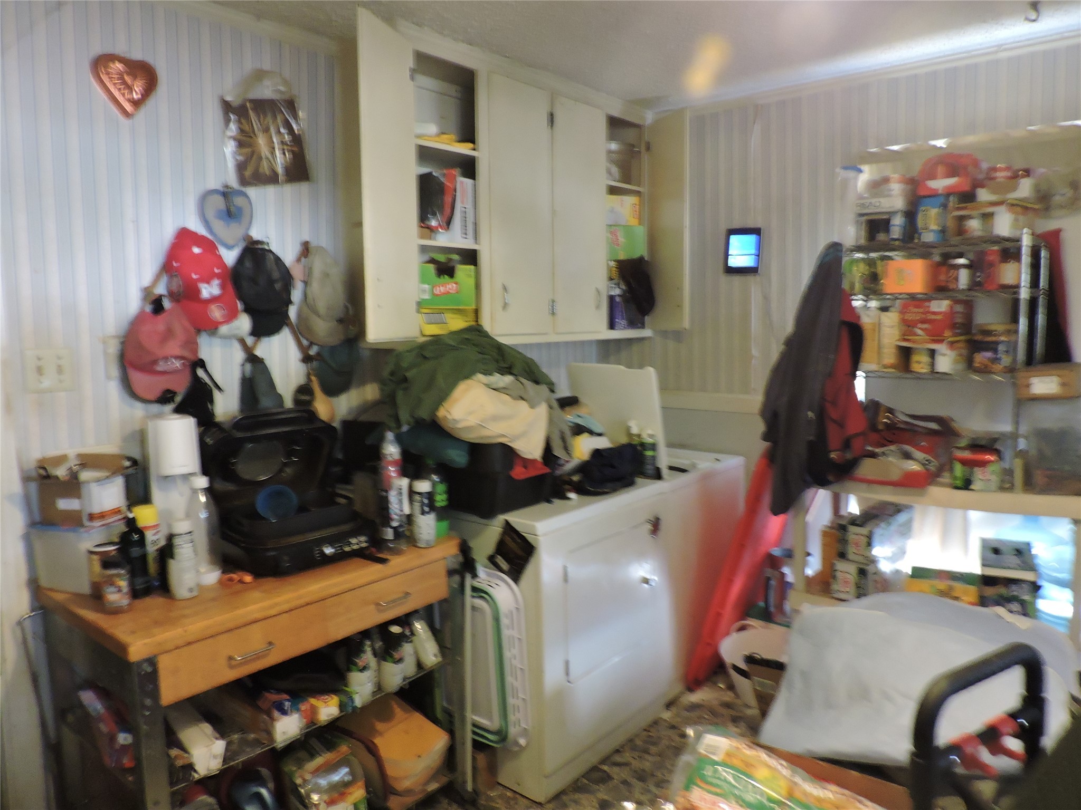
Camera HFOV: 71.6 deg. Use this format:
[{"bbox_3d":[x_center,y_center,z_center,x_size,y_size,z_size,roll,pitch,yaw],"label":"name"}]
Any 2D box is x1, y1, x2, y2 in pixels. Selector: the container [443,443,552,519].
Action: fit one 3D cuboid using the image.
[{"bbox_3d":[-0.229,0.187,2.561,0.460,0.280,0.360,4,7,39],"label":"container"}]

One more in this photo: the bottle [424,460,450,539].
[{"bbox_3d":[-0.323,0.281,2.309,0.083,0.250,0.083,-1,6,0],"label":"bottle"}]

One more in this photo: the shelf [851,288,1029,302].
[{"bbox_3d":[1.417,-0.374,2.614,0.545,0.033,0.350,6,9,40],"label":"shelf"}]

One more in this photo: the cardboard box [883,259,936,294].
[{"bbox_3d":[1.327,-0.456,2.694,0.141,0.114,0.146,5,8,40],"label":"cardboard box"}]

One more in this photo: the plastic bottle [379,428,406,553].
[{"bbox_3d":[-0.429,0.251,2.157,0.075,0.345,0.075,-1,6,0],"label":"plastic bottle"}]

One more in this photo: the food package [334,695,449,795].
[{"bbox_3d":[-0.487,1.129,2.482,0.370,0.135,0.230,6,9,40],"label":"food package"}]

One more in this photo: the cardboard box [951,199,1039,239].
[{"bbox_3d":[1.568,-0.624,2.593,0.260,0.113,0.176,-6,8,-39],"label":"cardboard box"}]

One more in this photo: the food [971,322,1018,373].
[{"bbox_3d":[1.483,-0.180,2.448,0.130,0.155,0.130,6,9,40],"label":"food"}]

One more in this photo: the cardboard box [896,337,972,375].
[{"bbox_3d":[1.399,-0.174,2.667,0.175,0.113,0.250,4,8,42],"label":"cardboard box"}]

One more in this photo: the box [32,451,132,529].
[{"bbox_3d":[-1.211,0.235,1.990,0.160,0.136,0.125,3,8,23],"label":"box"}]

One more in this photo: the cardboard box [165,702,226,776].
[{"bbox_3d":[-0.888,0.830,1.893,0.065,0.066,0.300,-7,9,-41],"label":"cardboard box"}]

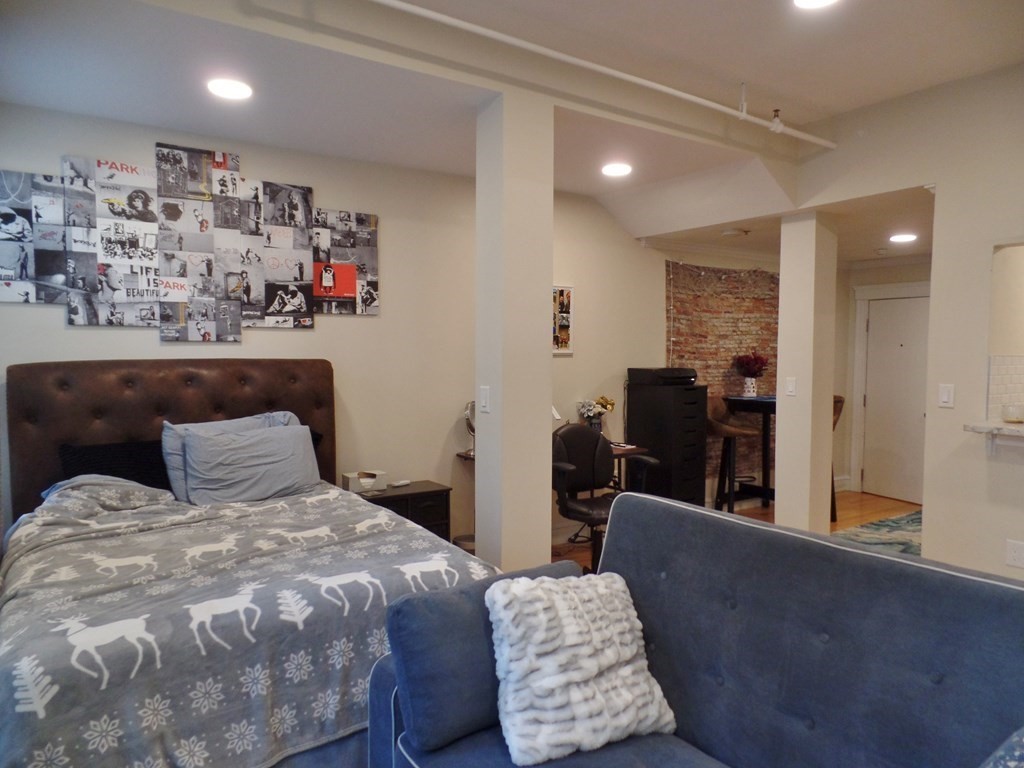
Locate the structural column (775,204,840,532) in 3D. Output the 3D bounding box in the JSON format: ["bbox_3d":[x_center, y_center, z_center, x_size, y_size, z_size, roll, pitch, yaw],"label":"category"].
[{"bbox_3d":[1.926,0.076,4.466,0.250,2.310,0.240,-2,4,-35],"label":"structural column"}]

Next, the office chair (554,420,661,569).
[{"bbox_3d":[0.565,0.739,4.490,0.650,0.930,0.640,-1,3,-30],"label":"office chair"}]

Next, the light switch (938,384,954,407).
[{"bbox_3d":[2.199,0.063,3.445,0.015,0.118,0.072,-2,4,-34],"label":"light switch"}]

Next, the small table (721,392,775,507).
[{"bbox_3d":[2.282,0.642,5.904,0.650,1.030,0.640,-2,4,-35],"label":"small table"}]

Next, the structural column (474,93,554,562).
[{"bbox_3d":[0.006,0.004,3.157,0.278,2.530,0.240,-2,4,-34],"label":"structural column"}]

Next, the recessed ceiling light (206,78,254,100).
[{"bbox_3d":[-1.205,-1.254,2.910,0.180,0.030,0.180,-2,4,-35],"label":"recessed ceiling light"}]

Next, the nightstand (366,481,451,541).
[{"bbox_3d":[-0.685,0.940,4.071,0.590,0.610,0.340,-2,4,-35],"label":"nightstand"}]

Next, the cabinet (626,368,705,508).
[{"bbox_3d":[1.183,0.577,5.264,0.360,1.178,0.480,-2,4,-34],"label":"cabinet"}]

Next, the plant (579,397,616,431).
[{"bbox_3d":[0.612,0.272,4.940,0.260,0.360,0.230,-2,4,-35],"label":"plant"}]

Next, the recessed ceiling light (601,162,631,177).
[{"bbox_3d":[0.650,-1.324,4.211,0.180,0.030,0.180,-2,4,-34],"label":"recessed ceiling light"}]

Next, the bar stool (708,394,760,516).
[{"bbox_3d":[1.749,0.624,5.453,0.480,1.070,0.450,0,3,-8],"label":"bar stool"}]

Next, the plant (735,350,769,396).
[{"bbox_3d":[2.094,-0.090,5.950,0.290,0.405,0.300,-2,4,-35],"label":"plant"}]

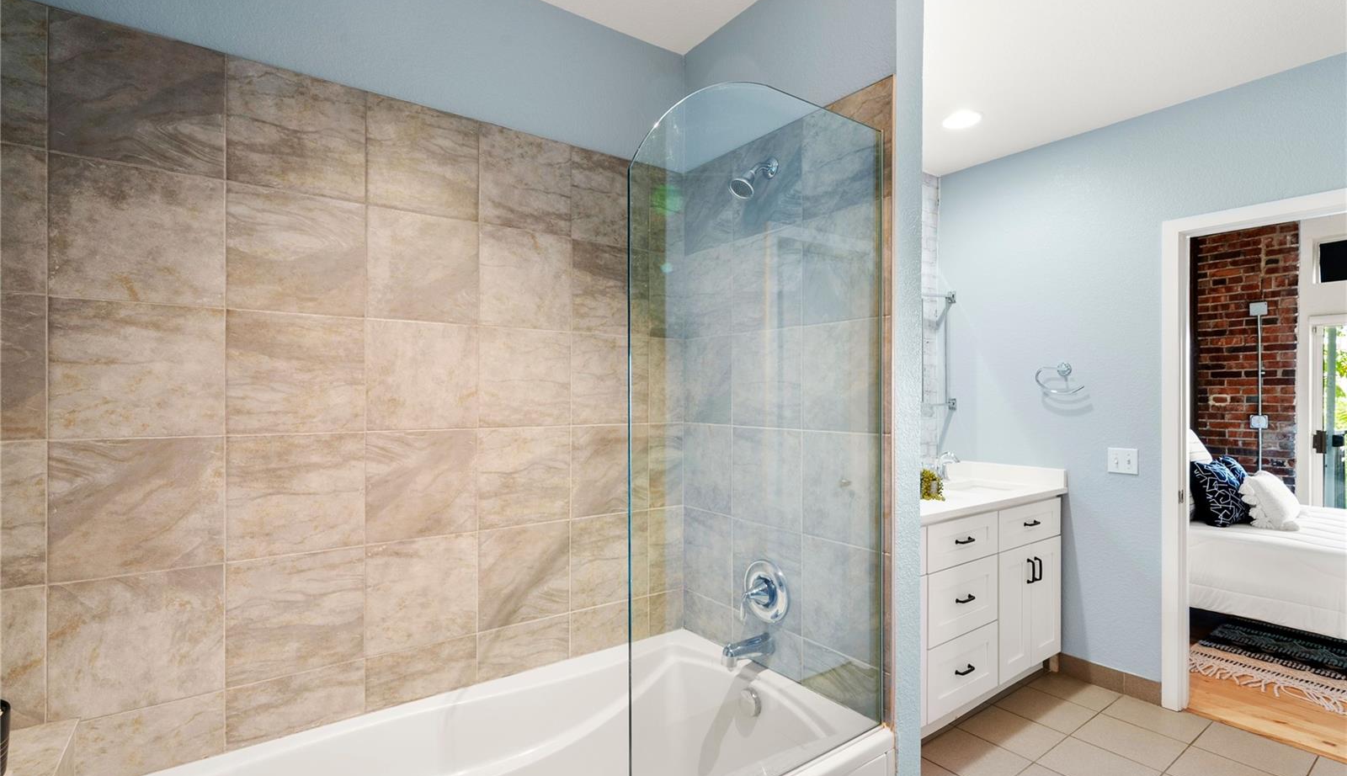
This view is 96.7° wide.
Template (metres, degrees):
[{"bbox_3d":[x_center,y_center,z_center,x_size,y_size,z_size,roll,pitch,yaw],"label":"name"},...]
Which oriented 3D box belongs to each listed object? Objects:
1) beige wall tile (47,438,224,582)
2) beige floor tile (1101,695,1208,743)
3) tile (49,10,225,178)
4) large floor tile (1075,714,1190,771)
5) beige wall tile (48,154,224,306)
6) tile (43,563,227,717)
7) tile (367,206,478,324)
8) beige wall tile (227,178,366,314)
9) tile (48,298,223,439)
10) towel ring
[{"bbox_3d":[-1.210,0.268,1.356,0.302,0.302,0.010,0,-1,-36],"label":"beige wall tile"},{"bbox_3d":[2.040,1.400,2.535,0.267,0.010,0.299,0,-1,-36],"label":"beige floor tile"},{"bbox_3d":[-1.195,-0.647,1.352,0.300,0.302,0.010,0,-1,-36],"label":"tile"},{"bbox_3d":[1.801,1.398,2.365,0.296,0.010,0.300,0,-1,-36],"label":"large floor tile"},{"bbox_3d":[-1.208,-0.344,1.360,0.302,0.302,0.010,0,-1,-36],"label":"beige wall tile"},{"bbox_3d":[-1.213,0.577,1.361,0.301,0.303,0.011,0,0,-35],"label":"tile"},{"bbox_3d":[-0.711,-0.342,1.714,0.301,0.303,0.011,0,0,-35],"label":"tile"},{"bbox_3d":[-0.950,-0.340,1.525,0.300,0.302,0.010,0,-1,-36],"label":"beige wall tile"},{"bbox_3d":[-1.196,-0.037,1.347,0.300,0.302,0.010,0,-1,-36],"label":"tile"},{"bbox_3d":[1.886,-0.044,2.913,0.068,0.155,0.208,0,-1,-35],"label":"towel ring"}]

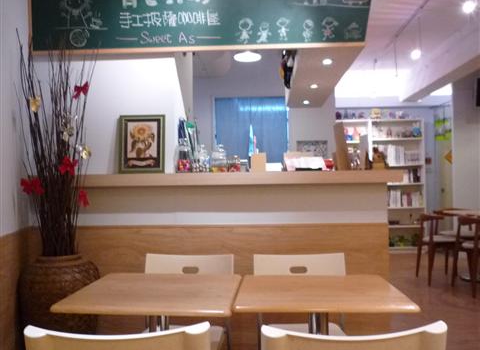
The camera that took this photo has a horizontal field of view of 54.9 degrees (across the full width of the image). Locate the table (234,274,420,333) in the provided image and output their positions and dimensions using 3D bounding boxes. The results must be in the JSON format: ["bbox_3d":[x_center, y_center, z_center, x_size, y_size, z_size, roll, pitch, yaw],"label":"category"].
[{"bbox_3d":[0.295,0.794,1.720,0.600,0.735,0.580,-1,-1,3],"label":"table"}]

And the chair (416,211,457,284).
[{"bbox_3d":[2.292,0.833,5.256,0.470,0.750,0.530,-1,-1,-1],"label":"chair"}]

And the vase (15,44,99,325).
[{"bbox_3d":[-0.959,0.256,2.431,0.410,1.924,0.410,-1,-1,3],"label":"vase"}]

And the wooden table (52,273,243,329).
[{"bbox_3d":[-0.299,0.802,1.751,0.600,0.735,0.580,-1,-1,3],"label":"wooden table"}]

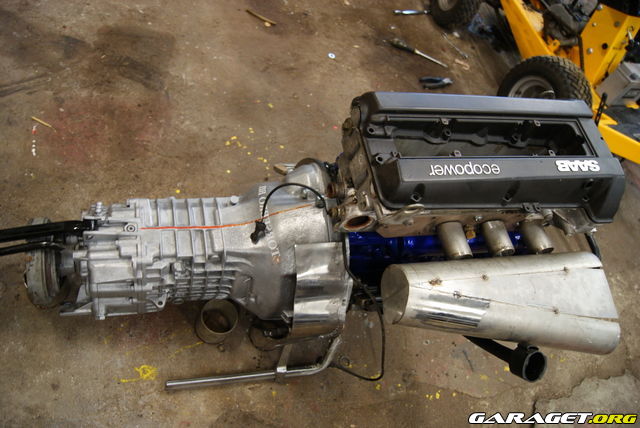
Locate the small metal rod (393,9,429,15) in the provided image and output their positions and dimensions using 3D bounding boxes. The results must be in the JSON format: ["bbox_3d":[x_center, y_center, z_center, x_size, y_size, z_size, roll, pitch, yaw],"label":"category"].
[{"bbox_3d":[0.459,-1.012,2.406,0.225,0.020,0.022,-11,63,-25],"label":"small metal rod"}]

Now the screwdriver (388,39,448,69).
[{"bbox_3d":[0.409,-0.664,1.993,0.271,0.031,0.033,23,60,-4],"label":"screwdriver"}]

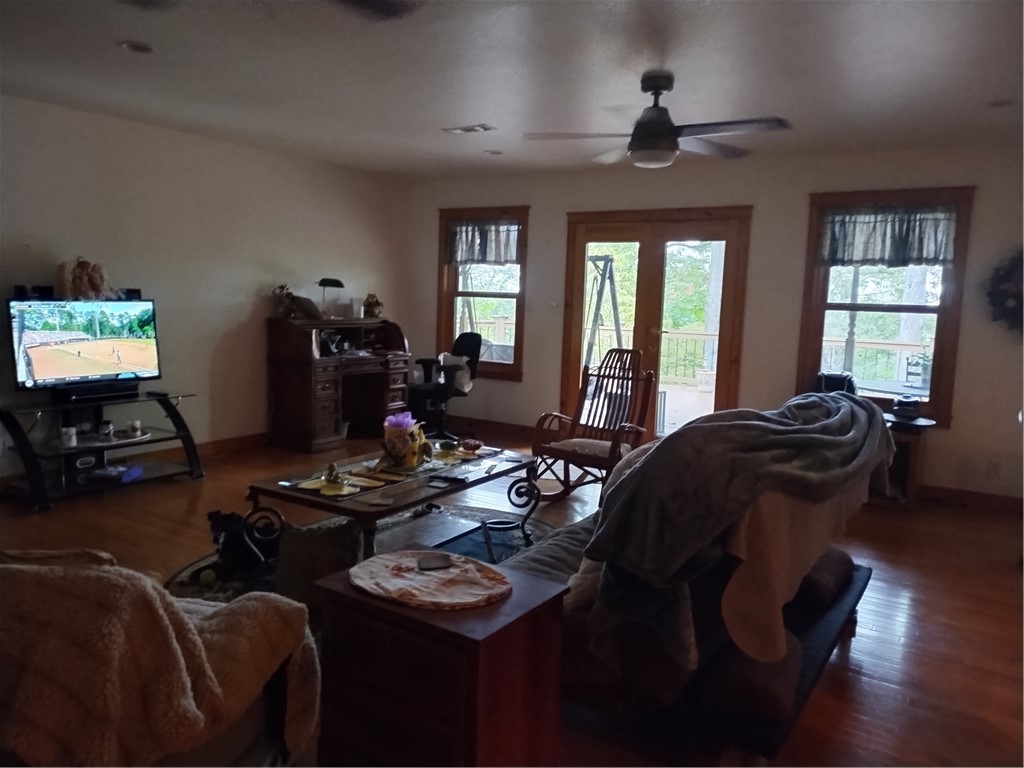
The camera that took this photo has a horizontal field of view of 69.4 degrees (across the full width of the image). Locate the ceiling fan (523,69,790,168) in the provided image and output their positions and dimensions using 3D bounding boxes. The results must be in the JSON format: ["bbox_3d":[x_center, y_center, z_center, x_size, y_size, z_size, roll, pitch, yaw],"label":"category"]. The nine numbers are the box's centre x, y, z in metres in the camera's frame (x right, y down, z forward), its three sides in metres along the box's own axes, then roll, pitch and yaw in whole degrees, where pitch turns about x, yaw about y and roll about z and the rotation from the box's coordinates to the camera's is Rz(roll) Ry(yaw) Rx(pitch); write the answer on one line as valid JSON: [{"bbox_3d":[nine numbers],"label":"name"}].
[{"bbox_3d":[0.722,-1.321,3.709,1.300,0.450,1.300,6,8,34],"label":"ceiling fan"}]

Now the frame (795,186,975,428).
[{"bbox_3d":[2.650,-0.553,5.354,1.060,1.650,0.090,6,8,34],"label":"frame"}]

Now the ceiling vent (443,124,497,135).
[{"bbox_3d":[-0.278,-1.667,4.841,0.365,0.030,0.155,6,8,33],"label":"ceiling vent"}]

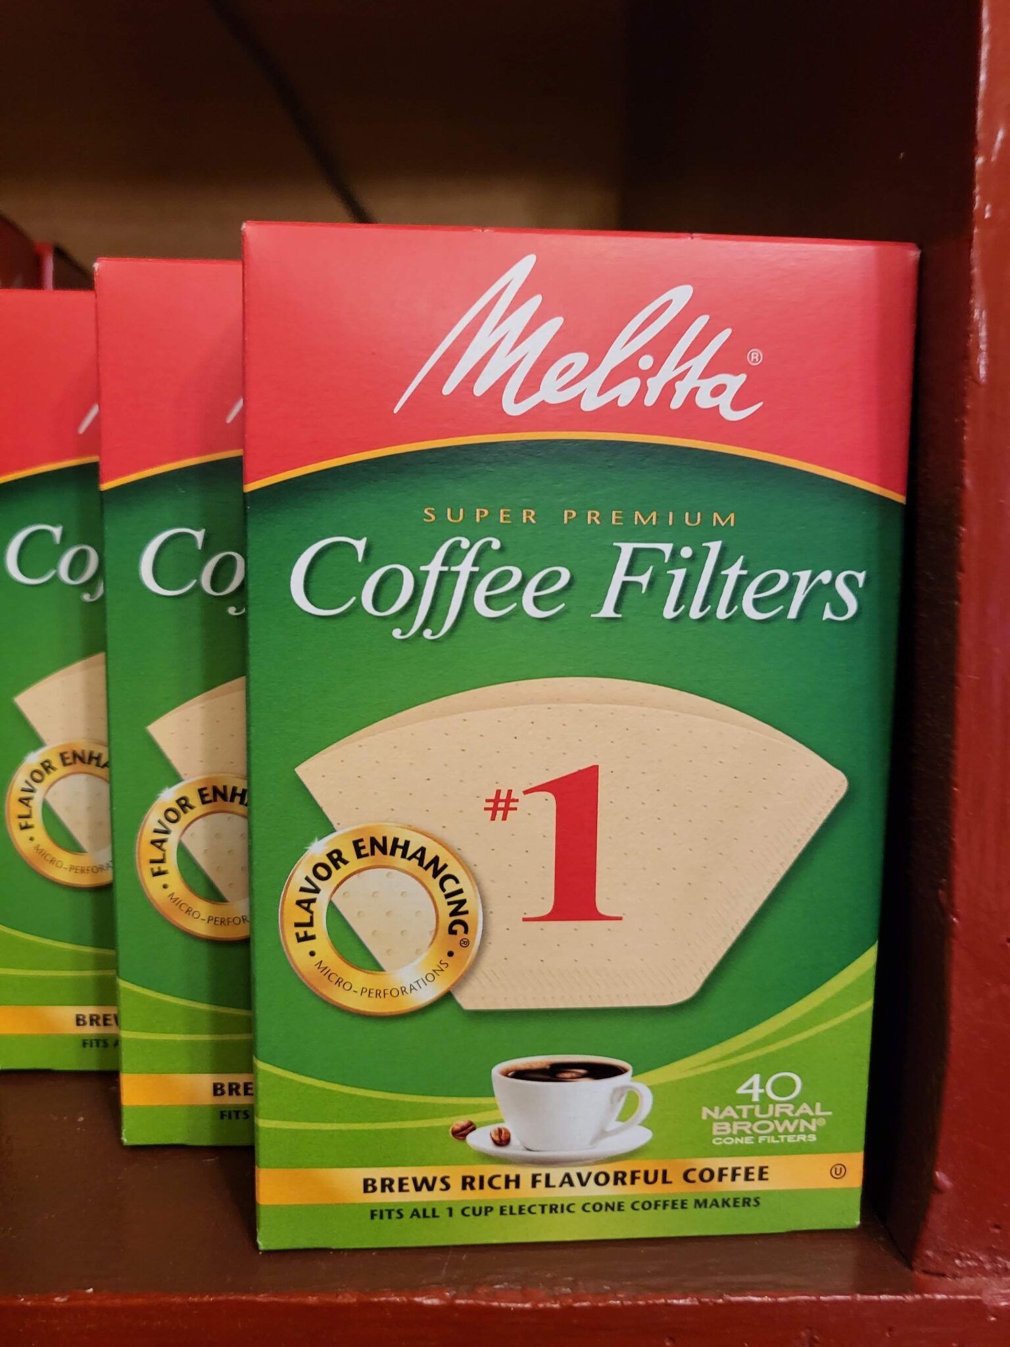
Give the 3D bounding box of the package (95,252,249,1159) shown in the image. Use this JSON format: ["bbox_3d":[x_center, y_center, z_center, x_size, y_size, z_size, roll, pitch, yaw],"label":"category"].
[{"bbox_3d":[-0.018,0.007,0.167,0.085,0.136,0.021,0,7,-2],"label":"package"}]

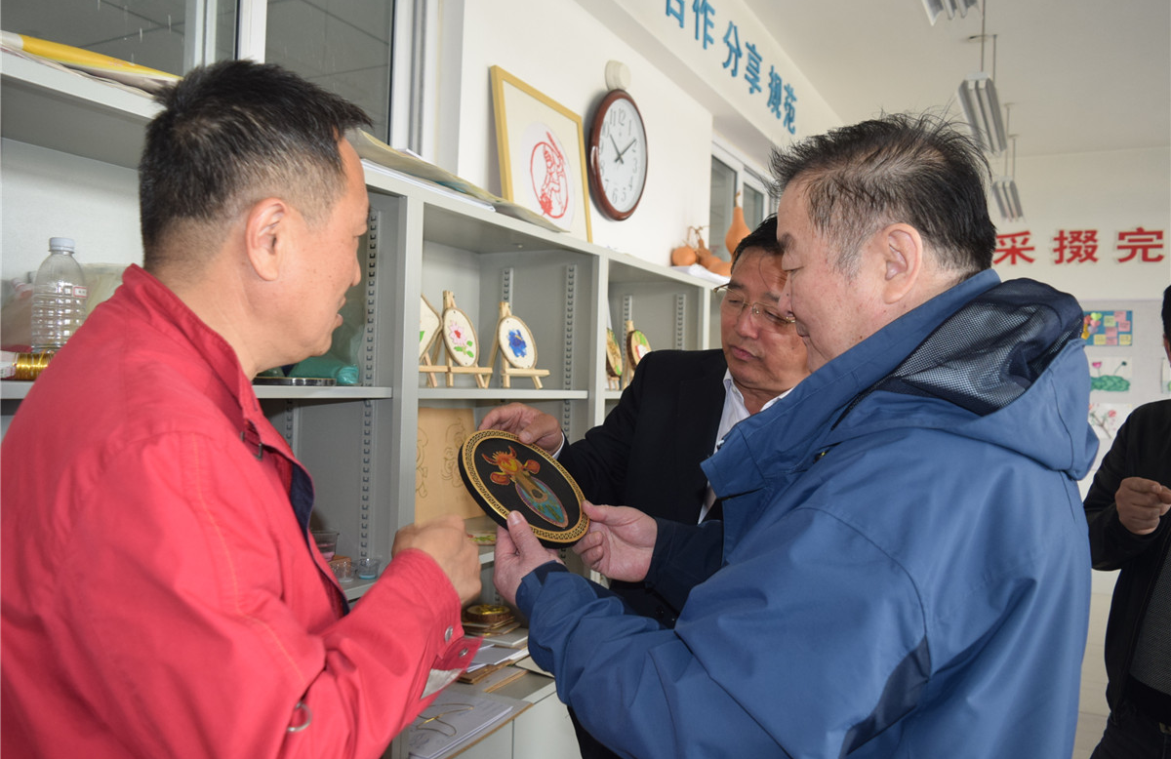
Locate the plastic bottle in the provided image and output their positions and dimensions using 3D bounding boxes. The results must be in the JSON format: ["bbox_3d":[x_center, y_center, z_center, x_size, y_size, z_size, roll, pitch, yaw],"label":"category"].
[{"bbox_3d":[-0.743,-0.099,1.237,0.067,0.204,0.067,2,0,29],"label":"plastic bottle"}]

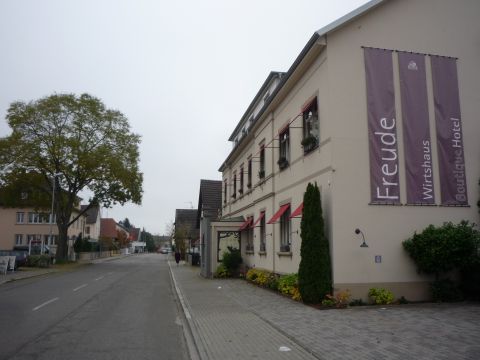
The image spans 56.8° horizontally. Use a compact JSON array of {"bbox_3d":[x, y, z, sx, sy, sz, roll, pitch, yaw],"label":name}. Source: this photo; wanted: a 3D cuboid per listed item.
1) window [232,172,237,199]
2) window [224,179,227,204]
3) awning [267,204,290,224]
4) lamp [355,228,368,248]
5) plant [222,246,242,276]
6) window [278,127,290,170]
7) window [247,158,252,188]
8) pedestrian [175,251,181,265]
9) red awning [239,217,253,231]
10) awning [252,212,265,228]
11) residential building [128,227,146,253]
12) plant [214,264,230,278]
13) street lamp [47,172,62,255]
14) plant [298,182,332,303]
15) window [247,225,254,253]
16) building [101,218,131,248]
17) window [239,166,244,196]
[{"bbox_3d":[-0.321,0.464,31.260,0.200,1.800,1.050,1,-9,-10],"label":"window"},{"bbox_3d":[-1.111,1.040,35.822,0.200,1.800,1.050,1,-9,-10],"label":"window"},{"bbox_3d":[1.526,1.392,18.165,0.700,0.820,1.620,1,-9,-10],"label":"awning"},{"bbox_3d":[3.767,1.792,13.648,0.250,0.540,0.560,2,-9,-13],"label":"lamp"},{"bbox_3d":[-0.454,4.955,26.878,1.200,1.800,1.200,2,-9,-10],"label":"plant"},{"bbox_3d":[1.881,-1.305,18.558,0.200,1.780,1.520,1,-9,-10],"label":"window"},{"bbox_3d":[0.664,-0.352,27.049,0.200,1.780,1.100,2,-9,-10],"label":"window"},{"bbox_3d":[-5.897,7.364,42.000,0.550,1.620,0.380,1,-9,-10],"label":"pedestrian"},{"bbox_3d":[0.338,2.615,26.547,0.620,0.800,1.950,2,-9,-10],"label":"red awning"},{"bbox_3d":[0.921,2.100,23.186,0.620,0.820,1.150,2,-9,-10],"label":"awning"},{"bbox_3d":[-30.624,16.916,122.448,8.500,7.400,10.000,0,-9,0],"label":"residential building"},{"bbox_3d":[-0.895,4.681,22.700,0.750,0.700,0.800,1,-9,-10],"label":"plant"},{"bbox_3d":[-16.221,3.455,39.244,0.950,8.050,0.300,1,-9,-10],"label":"street lamp"},{"bbox_3d":[2.243,1.819,13.403,1.020,3.580,1.020,1,-9,-10],"label":"plant"},{"bbox_3d":[0.603,3.220,25.415,0.200,1.750,1.650,1,-9,-10],"label":"window"},{"bbox_3d":[-30.368,12.390,96.497,11.000,8.400,11.000,0,-9,0],"label":"building"},{"bbox_3d":[0.191,0.069,29.777,0.200,1.780,1.080,2,-9,-10],"label":"window"}]

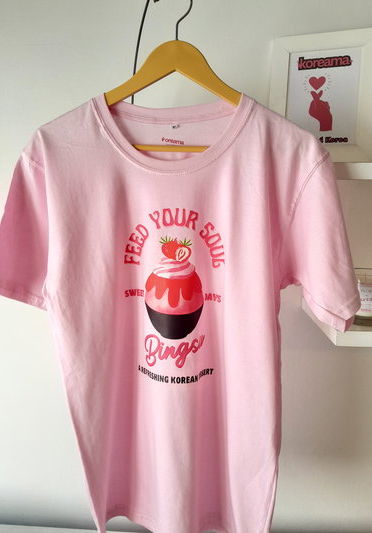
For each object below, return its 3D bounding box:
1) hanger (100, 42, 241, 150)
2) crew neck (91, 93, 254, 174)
[{"bbox_3d":[-0.015,-0.262,0.606,0.400,0.168,0.030,-1,11,-3],"label":"hanger"},{"bbox_3d":[-0.021,-0.205,0.607,0.246,0.122,0.080,-1,11,-3],"label":"crew neck"}]

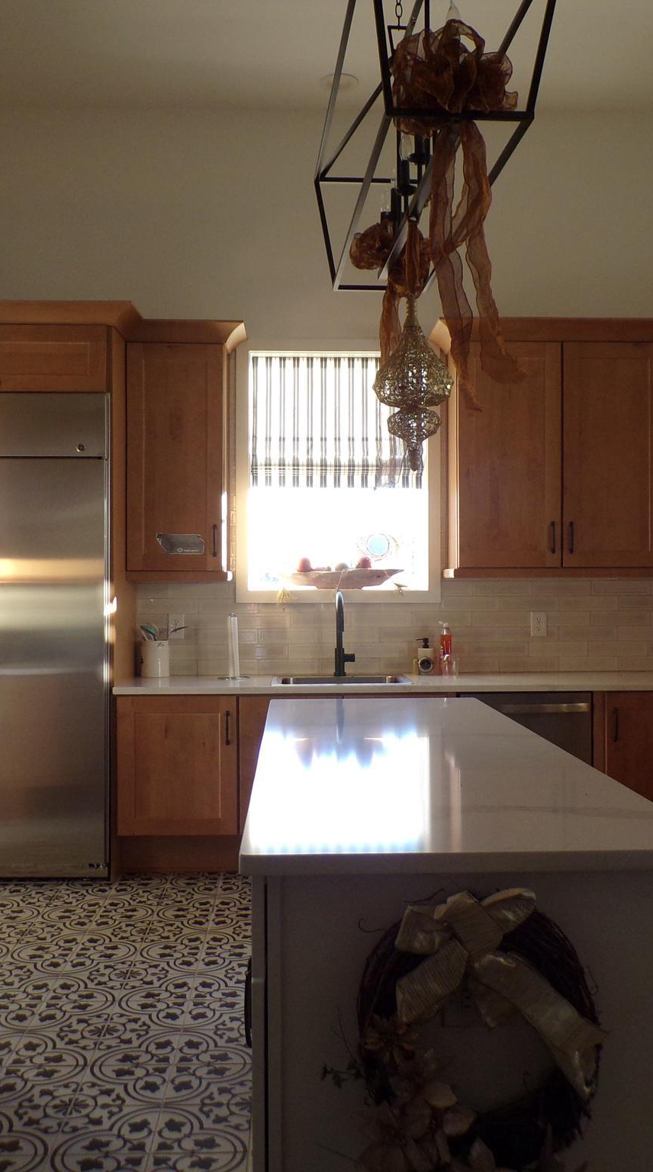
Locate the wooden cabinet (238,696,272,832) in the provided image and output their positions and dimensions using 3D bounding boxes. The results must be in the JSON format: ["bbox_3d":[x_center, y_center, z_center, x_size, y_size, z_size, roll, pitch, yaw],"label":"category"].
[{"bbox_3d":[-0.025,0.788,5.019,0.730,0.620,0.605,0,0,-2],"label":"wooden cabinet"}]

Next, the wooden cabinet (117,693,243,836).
[{"bbox_3d":[-0.653,0.784,4.998,0.528,0.610,0.605,0,0,-2],"label":"wooden cabinet"}]

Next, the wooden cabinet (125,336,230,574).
[{"bbox_3d":[-0.716,-0.606,5.305,0.478,1.107,0.310,0,0,-1],"label":"wooden cabinet"}]

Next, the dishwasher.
[{"bbox_3d":[0.889,0.844,5.152,0.610,0.738,0.600,0,0,-1],"label":"dishwasher"}]

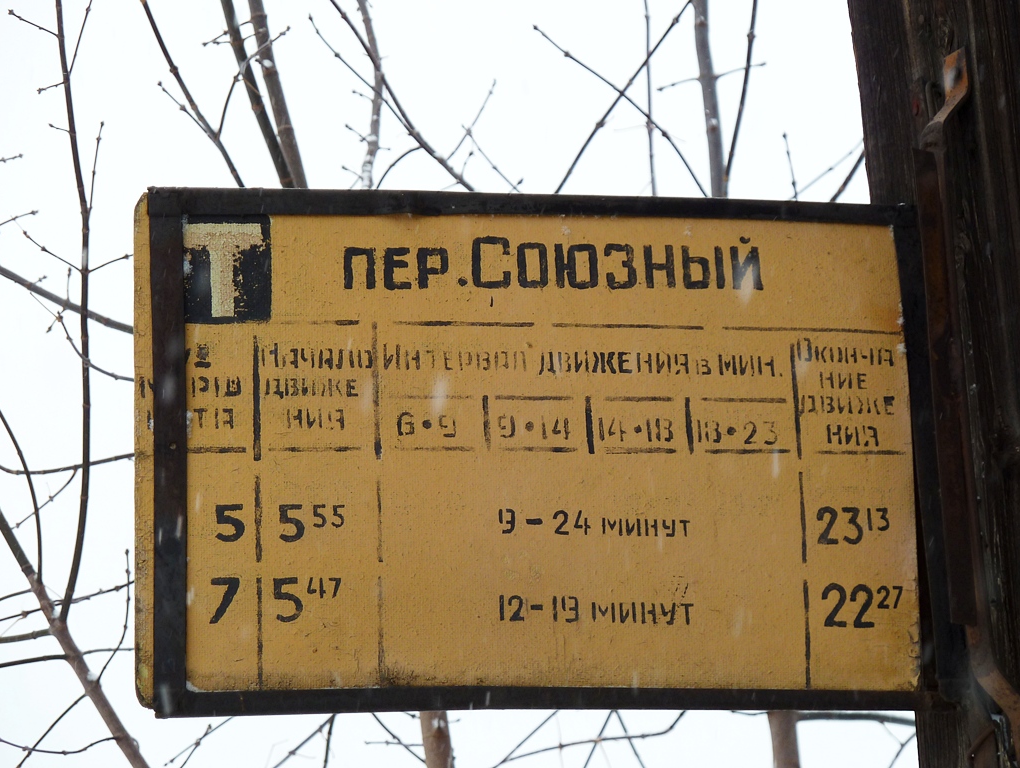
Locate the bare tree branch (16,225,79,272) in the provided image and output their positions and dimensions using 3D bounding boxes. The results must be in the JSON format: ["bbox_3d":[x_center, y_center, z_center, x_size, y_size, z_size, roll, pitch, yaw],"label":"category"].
[{"bbox_3d":[-0.564,-0.165,5.300,0.076,0.052,0.038,-1,-11,0],"label":"bare tree branch"}]

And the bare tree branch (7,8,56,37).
[{"bbox_3d":[-0.584,-0.441,5.300,0.059,0.029,0.029,-1,-11,0],"label":"bare tree branch"}]

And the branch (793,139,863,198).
[{"bbox_3d":[0.460,-0.312,6.300,0.101,0.079,0.051,-1,-11,0],"label":"branch"}]

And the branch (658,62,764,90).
[{"bbox_3d":[0.287,-0.438,6.200,0.151,0.028,0.068,-1,-11,0],"label":"branch"}]

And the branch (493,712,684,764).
[{"bbox_3d":[0.108,0.488,6.000,0.265,0.055,0.106,-1,-11,0],"label":"branch"}]

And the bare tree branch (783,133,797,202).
[{"bbox_3d":[0.405,-0.315,6.300,0.020,0.094,0.035,-1,-11,0],"label":"bare tree branch"}]

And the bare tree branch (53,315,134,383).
[{"bbox_3d":[-0.508,-0.043,5.300,0.100,0.075,0.050,-1,-11,0],"label":"bare tree branch"}]

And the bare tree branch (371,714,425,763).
[{"bbox_3d":[-0.155,0.489,6.000,0.074,0.060,0.037,-1,-11,0],"label":"bare tree branch"}]

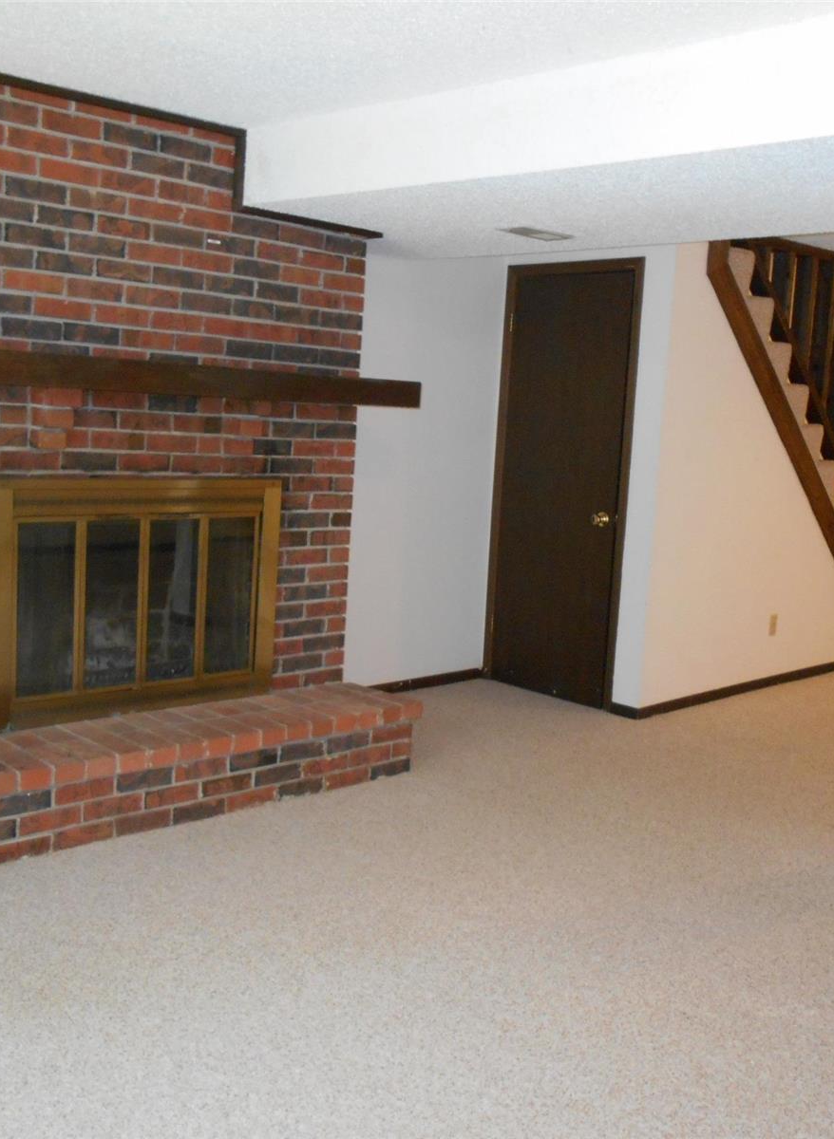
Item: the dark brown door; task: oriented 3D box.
[{"bbox_3d":[0.702,-0.405,5.567,0.050,2.074,0.748,-3,10,-43],"label":"dark brown door"}]

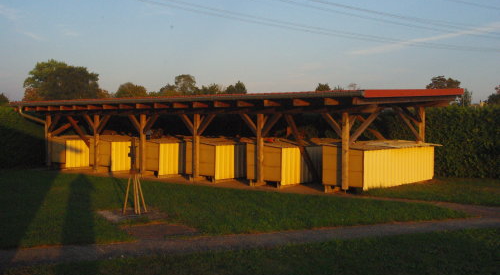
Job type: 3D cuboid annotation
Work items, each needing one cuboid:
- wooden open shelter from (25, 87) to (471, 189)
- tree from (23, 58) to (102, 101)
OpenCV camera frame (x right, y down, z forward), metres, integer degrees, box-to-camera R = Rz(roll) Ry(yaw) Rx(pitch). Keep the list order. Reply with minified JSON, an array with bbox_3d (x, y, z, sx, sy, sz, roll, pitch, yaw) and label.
[{"bbox_3d":[-1.711,-0.148,20.614,16.420,2.750,5.720,1,2,41],"label":"wooden open shelter"},{"bbox_3d":[-22.423,-4.661,69.918,9.586,9.562,9.107,0,1,-18],"label":"tree"}]

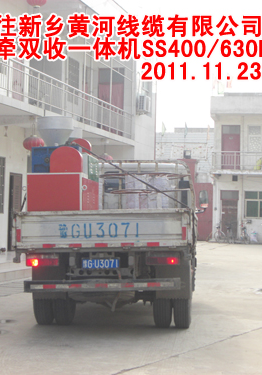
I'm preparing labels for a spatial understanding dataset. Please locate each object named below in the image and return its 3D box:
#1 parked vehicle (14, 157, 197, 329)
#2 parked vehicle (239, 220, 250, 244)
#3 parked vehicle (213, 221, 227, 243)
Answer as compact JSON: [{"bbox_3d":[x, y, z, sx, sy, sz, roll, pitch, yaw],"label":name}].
[{"bbox_3d":[-0.090,0.670,14.290,2.080,2.280,5.900,1,-1,5],"label":"parked vehicle"},{"bbox_3d":[5.281,2.094,45.500,0.560,1.030,1.620,1,-1,-7],"label":"parked vehicle"},{"bbox_3d":[4.164,2.084,45.700,0.560,1.020,1.620,1,-1,22],"label":"parked vehicle"}]

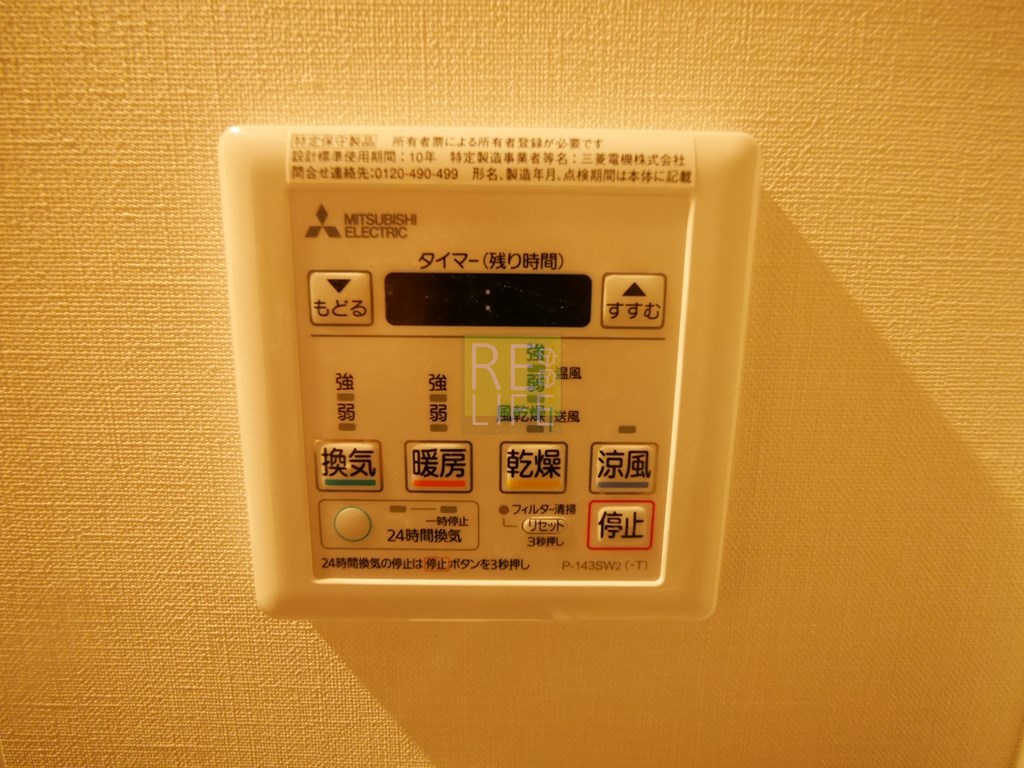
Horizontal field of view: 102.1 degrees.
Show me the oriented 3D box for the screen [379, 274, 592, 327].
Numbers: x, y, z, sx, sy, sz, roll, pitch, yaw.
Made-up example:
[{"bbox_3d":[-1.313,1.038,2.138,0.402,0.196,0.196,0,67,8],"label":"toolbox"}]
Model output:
[{"bbox_3d":[-0.005,-0.019,0.093,0.046,0.012,0.003,1,9,0],"label":"screen"}]

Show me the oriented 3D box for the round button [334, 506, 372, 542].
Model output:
[{"bbox_3d":[-0.039,0.034,0.100,0.009,0.009,0.003,1,9,0],"label":"round button"}]

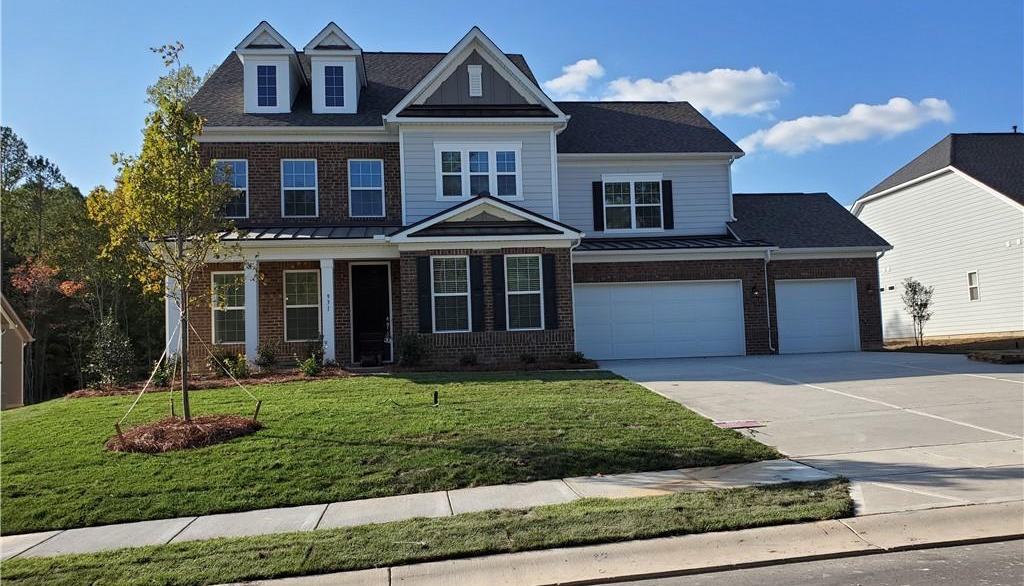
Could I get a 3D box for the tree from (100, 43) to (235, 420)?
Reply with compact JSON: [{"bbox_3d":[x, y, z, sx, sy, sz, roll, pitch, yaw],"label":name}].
[{"bbox_3d":[-5.467,-1.017,12.276,2.300,6.060,2.300,-2,-3,-7],"label":"tree"}]

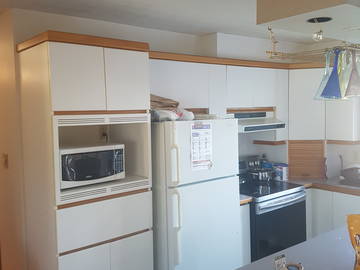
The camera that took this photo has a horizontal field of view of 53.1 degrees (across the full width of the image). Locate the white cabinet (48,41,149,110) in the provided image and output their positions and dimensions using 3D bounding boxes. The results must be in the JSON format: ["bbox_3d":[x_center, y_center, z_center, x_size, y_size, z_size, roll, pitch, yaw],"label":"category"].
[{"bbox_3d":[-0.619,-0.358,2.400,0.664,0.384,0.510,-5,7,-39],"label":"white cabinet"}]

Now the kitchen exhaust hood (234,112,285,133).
[{"bbox_3d":[0.688,-0.144,3.655,0.719,0.170,0.448,-5,7,-39],"label":"kitchen exhaust hood"}]

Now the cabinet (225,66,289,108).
[{"bbox_3d":[0.709,-0.478,3.735,0.963,0.408,0.305,-5,7,-39],"label":"cabinet"}]

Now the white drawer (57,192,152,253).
[{"bbox_3d":[-0.604,0.529,2.477,0.664,0.274,0.490,-5,7,-39],"label":"white drawer"}]

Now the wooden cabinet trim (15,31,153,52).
[{"bbox_3d":[-0.650,-0.581,2.411,0.679,0.059,0.616,-5,7,-39],"label":"wooden cabinet trim"}]

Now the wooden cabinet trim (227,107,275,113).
[{"bbox_3d":[0.709,-0.238,3.578,0.732,0.046,0.031,-5,7,-39],"label":"wooden cabinet trim"}]

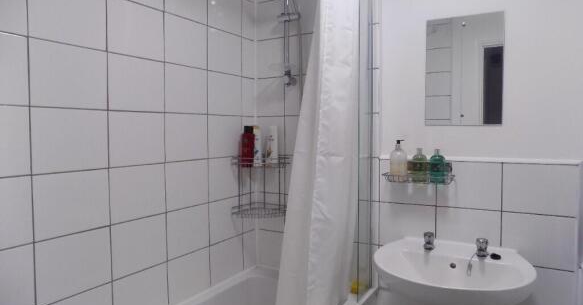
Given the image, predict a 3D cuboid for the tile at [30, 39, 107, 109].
[{"bbox_3d":[-0.696,-0.239,1.223,0.010,0.198,0.248,2,3,30],"label":"tile"}]

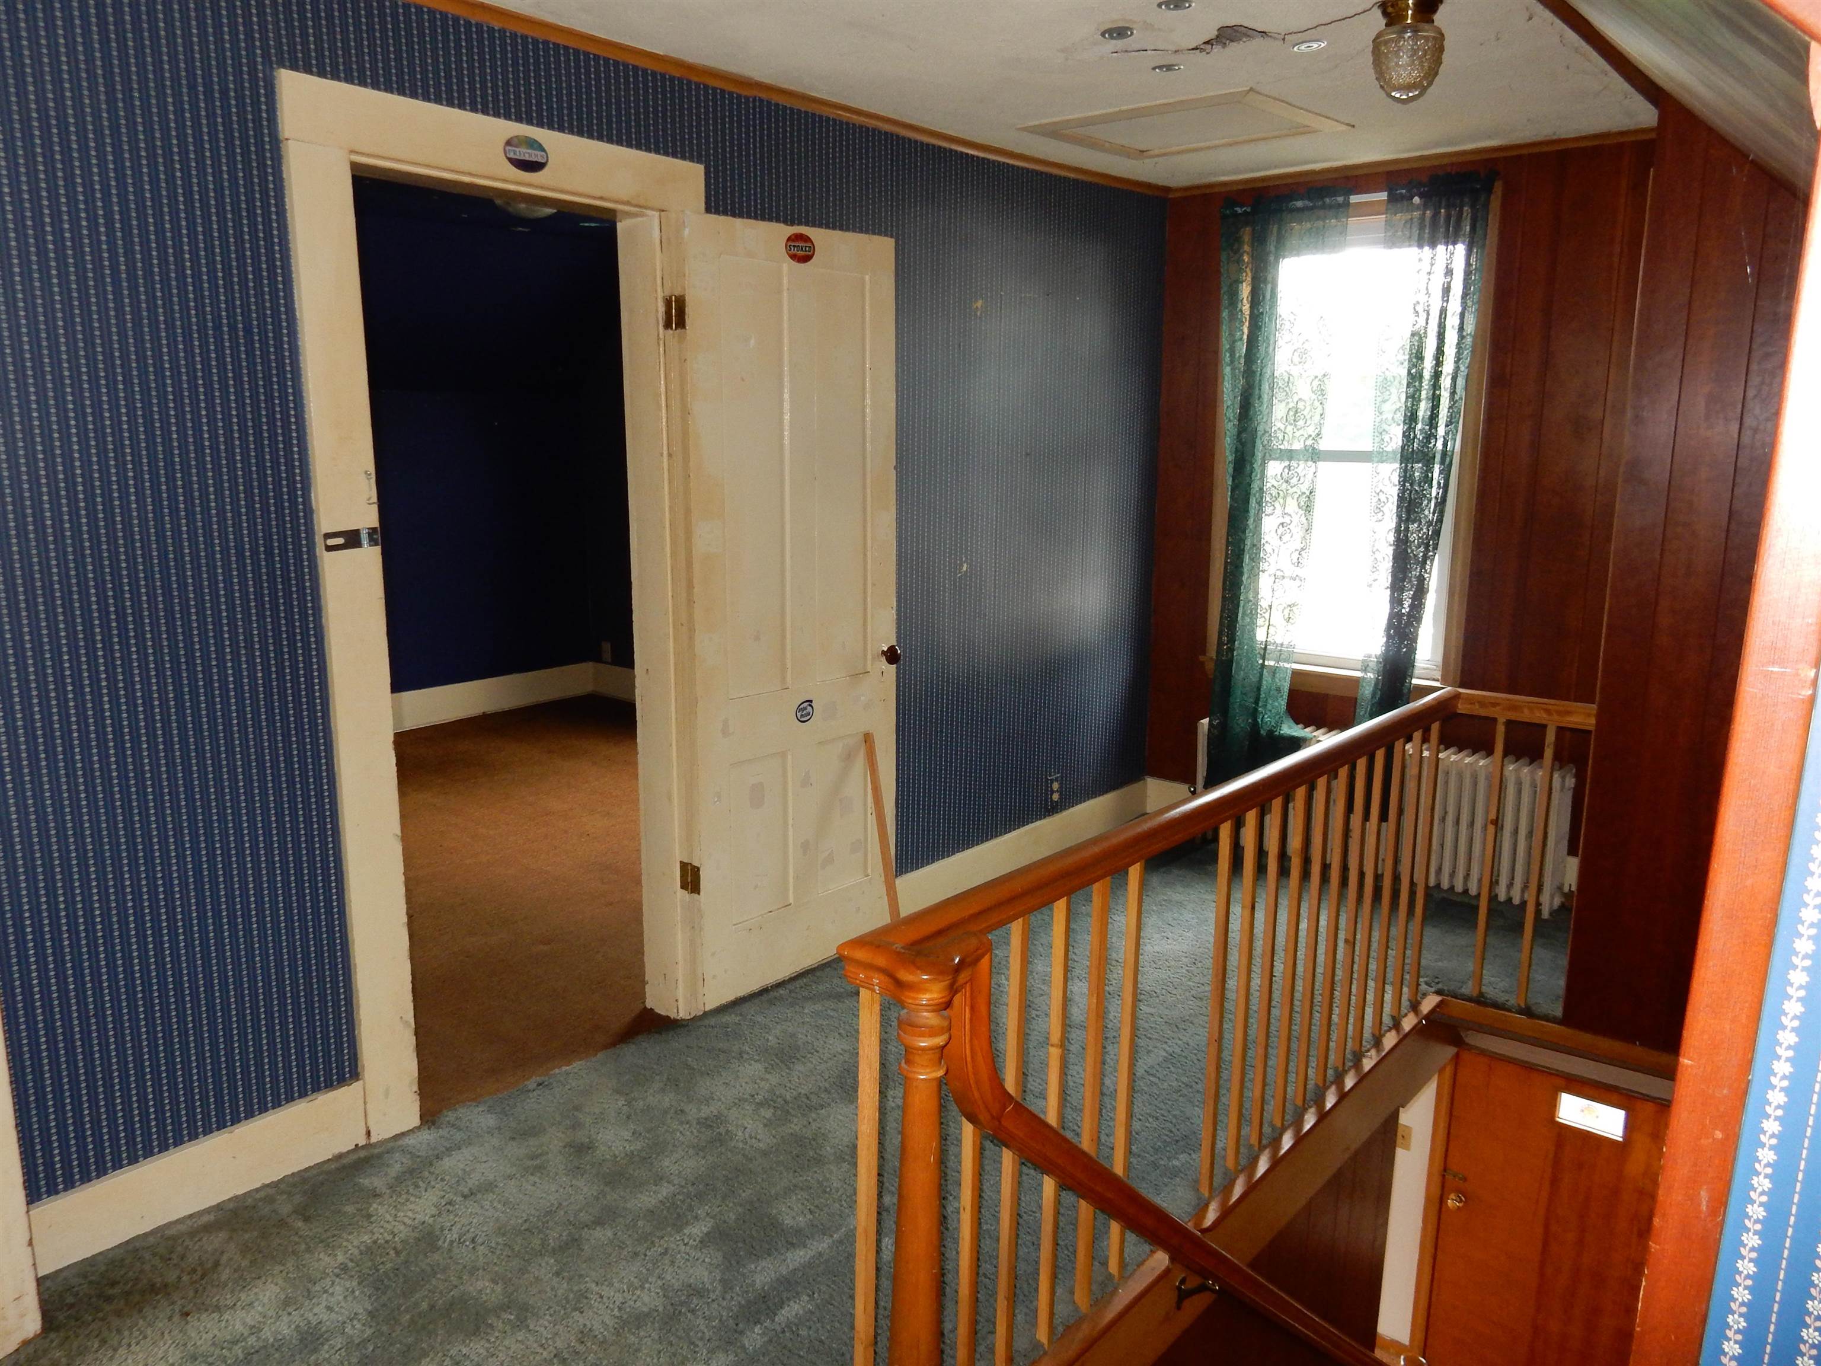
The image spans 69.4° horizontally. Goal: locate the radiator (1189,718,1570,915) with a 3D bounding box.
[{"bbox_3d":[1.584,0.427,4.540,1.240,0.477,0.172,9,13,38],"label":"radiator"}]

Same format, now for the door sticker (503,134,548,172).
[{"bbox_3d":[-0.815,-1.126,2.797,0.004,0.075,0.113,9,13,38],"label":"door sticker"}]

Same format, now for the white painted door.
[{"bbox_3d":[-0.302,-0.176,3.532,0.040,1.985,0.715,10,14,43],"label":"white painted door"}]

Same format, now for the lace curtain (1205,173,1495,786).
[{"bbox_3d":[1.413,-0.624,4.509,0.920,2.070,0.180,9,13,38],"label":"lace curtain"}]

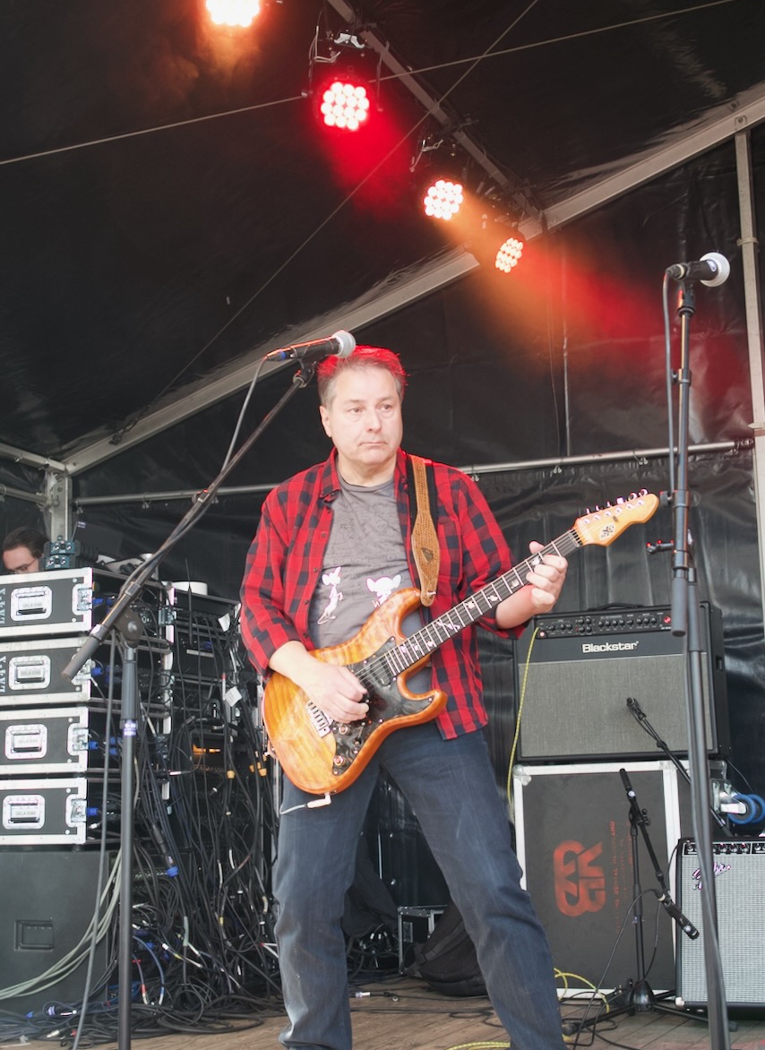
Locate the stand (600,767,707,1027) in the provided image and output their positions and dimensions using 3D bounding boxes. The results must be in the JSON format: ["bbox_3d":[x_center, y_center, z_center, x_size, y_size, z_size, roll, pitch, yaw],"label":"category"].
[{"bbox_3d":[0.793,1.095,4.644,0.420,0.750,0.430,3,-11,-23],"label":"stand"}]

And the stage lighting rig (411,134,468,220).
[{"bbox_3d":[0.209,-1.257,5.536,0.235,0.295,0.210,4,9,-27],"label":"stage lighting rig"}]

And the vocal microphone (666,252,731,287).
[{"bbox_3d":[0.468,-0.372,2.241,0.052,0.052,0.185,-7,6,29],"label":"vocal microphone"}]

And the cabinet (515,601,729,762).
[{"bbox_3d":[0.811,0.544,5.207,0.672,0.505,0.264,-5,-11,21],"label":"cabinet"}]

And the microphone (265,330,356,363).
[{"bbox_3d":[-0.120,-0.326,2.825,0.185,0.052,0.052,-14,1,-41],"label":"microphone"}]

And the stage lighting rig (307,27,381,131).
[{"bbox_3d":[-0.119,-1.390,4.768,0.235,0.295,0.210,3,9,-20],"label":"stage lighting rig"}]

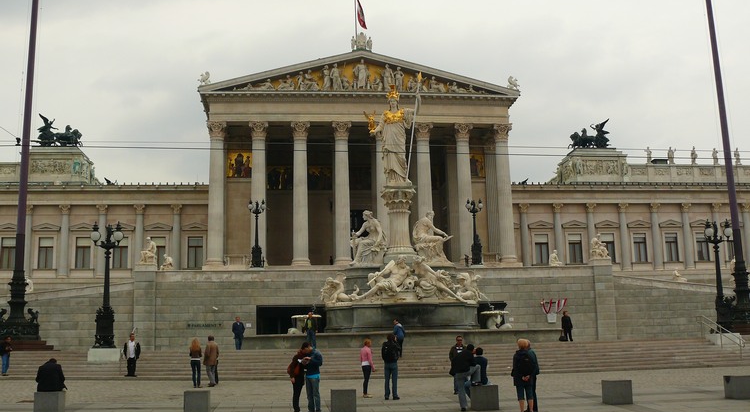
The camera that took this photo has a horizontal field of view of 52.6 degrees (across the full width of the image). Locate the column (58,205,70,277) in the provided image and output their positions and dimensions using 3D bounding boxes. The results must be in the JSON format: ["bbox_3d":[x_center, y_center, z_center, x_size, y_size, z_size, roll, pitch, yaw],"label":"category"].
[{"bbox_3d":[-27.423,3.128,66.890,1.000,6.407,1.000,0,-10,-6],"label":"column"}]

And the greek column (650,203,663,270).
[{"bbox_3d":[27.005,2.941,72.350,0.950,6.500,0.950,0,-10,-6],"label":"greek column"}]

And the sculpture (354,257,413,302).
[{"bbox_3d":[0.482,3.720,38.496,2.999,2.305,1.800,-3,-10,10],"label":"sculpture"}]

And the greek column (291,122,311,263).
[{"bbox_3d":[-5.821,-0.952,59.637,1.550,11.512,1.550,0,-10,-6],"label":"greek column"}]

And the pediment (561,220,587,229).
[{"bbox_3d":[19.971,1.827,75.699,2.620,0.820,0.500,0,-10,-5],"label":"pediment"}]

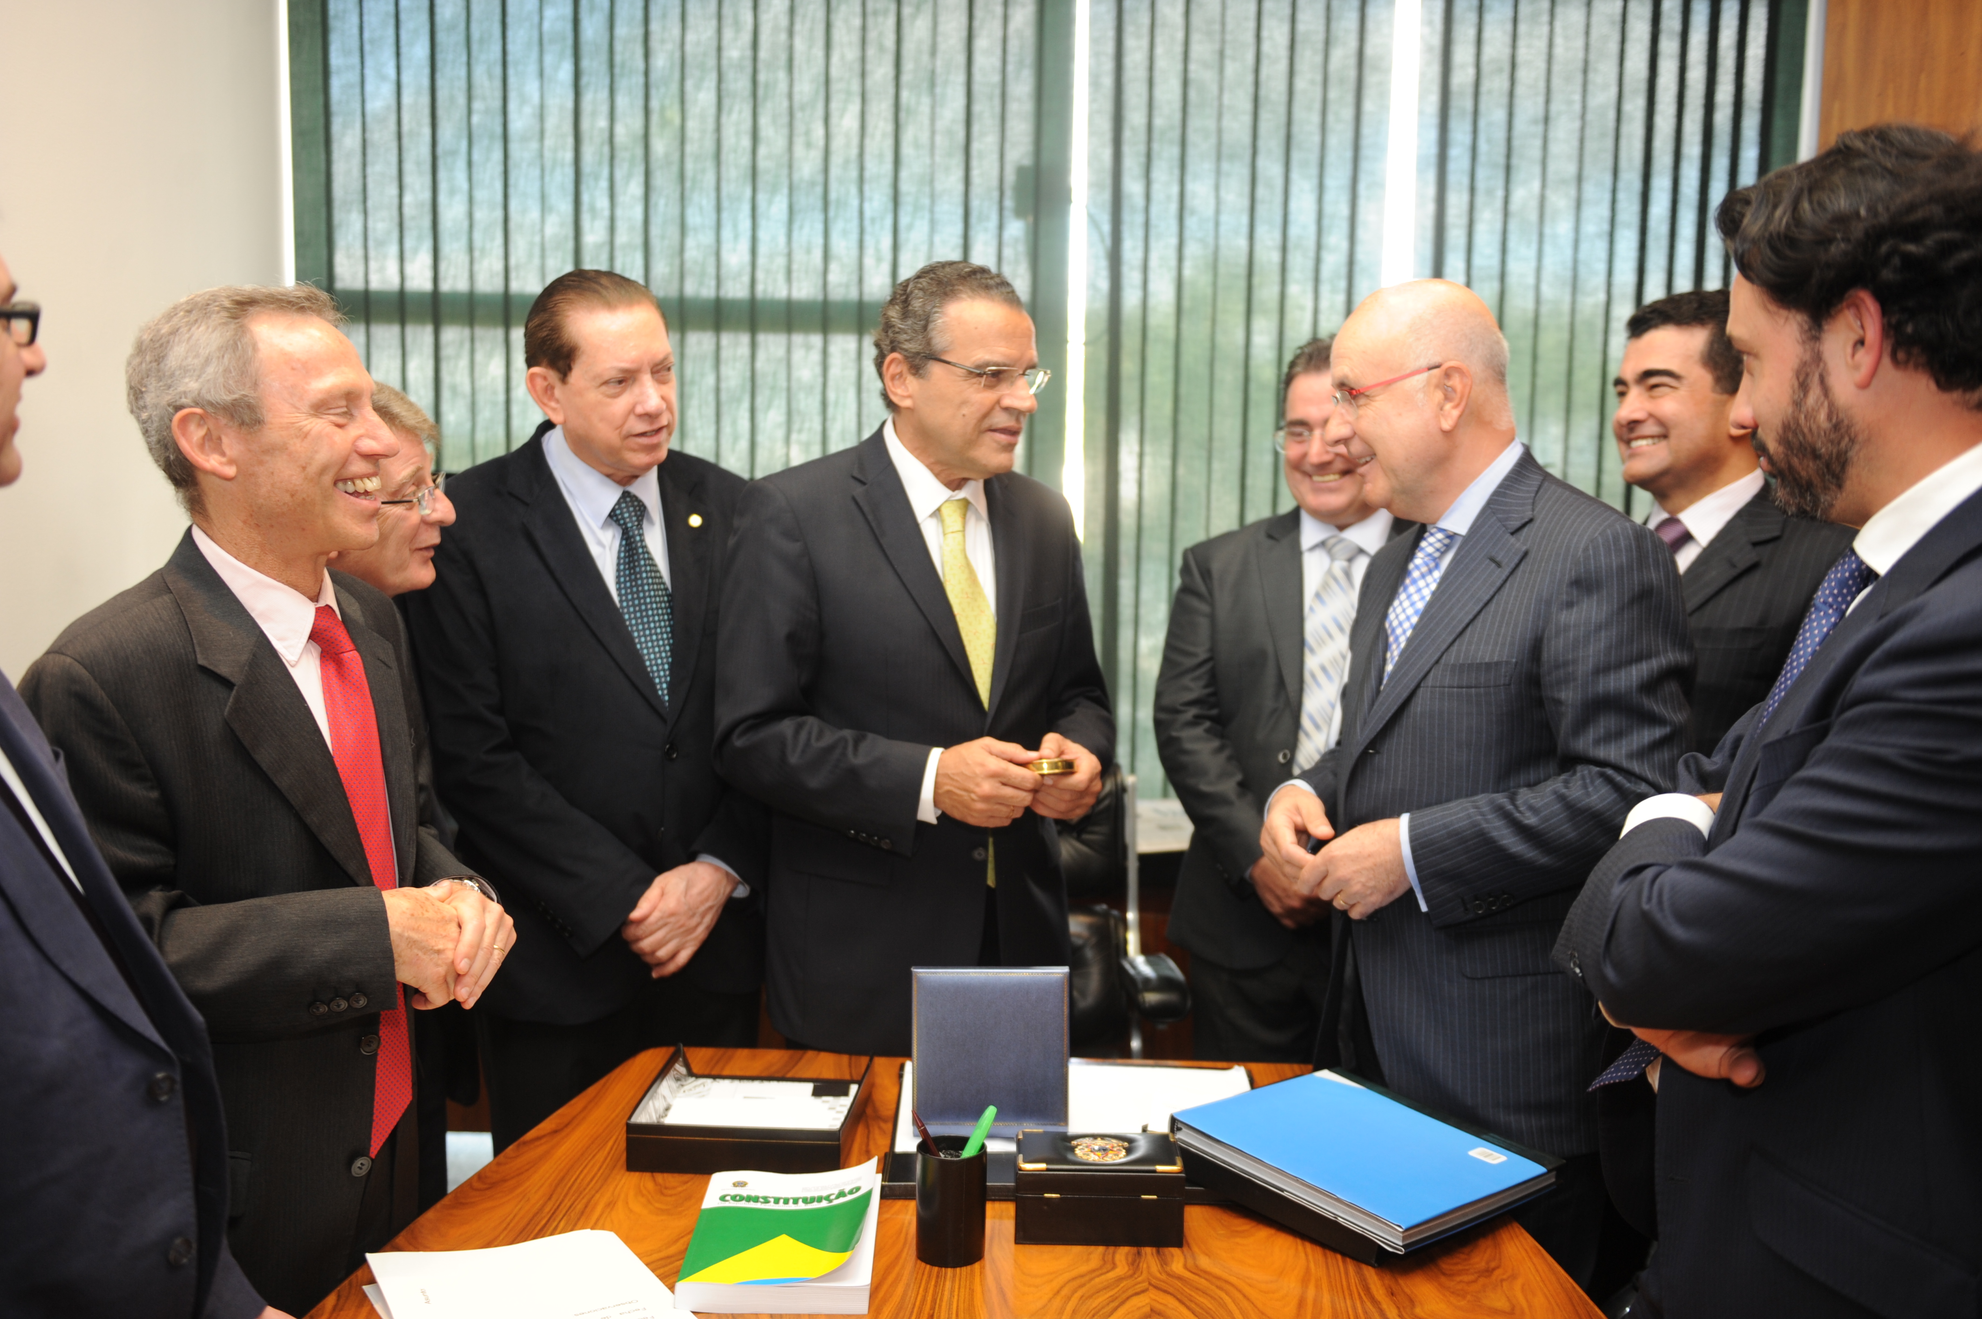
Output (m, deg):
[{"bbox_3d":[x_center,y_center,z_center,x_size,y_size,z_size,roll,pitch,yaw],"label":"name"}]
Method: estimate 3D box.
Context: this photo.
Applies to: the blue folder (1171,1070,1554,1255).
[{"bbox_3d":[0.362,0.481,1.828,0.220,0.025,0.302,-6,12,-37],"label":"blue folder"}]

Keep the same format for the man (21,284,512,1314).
[{"bbox_3d":[-0.659,0.483,1.778,0.390,1.651,0.500,5,8,30],"label":"man"}]

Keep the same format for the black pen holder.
[{"bbox_3d":[-0.035,0.484,1.671,0.062,0.098,0.062,1,7,0],"label":"black pen holder"}]

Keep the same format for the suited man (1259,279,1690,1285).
[{"bbox_3d":[0.501,0.450,2.043,0.410,1.699,0.520,-3,8,-30],"label":"suited man"}]

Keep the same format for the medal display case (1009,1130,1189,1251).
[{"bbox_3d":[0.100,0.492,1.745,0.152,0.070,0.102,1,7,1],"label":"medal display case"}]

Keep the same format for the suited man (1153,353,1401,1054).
[{"bbox_3d":[0.447,0.410,2.512,0.530,1.670,0.360,3,7,17],"label":"suited man"}]

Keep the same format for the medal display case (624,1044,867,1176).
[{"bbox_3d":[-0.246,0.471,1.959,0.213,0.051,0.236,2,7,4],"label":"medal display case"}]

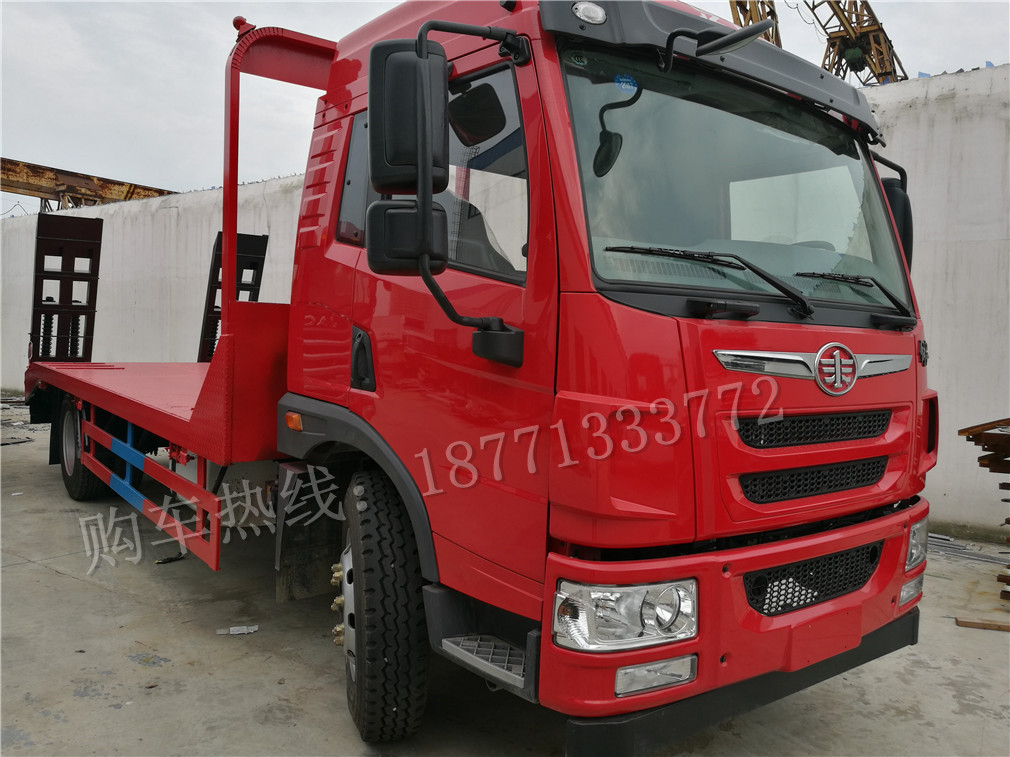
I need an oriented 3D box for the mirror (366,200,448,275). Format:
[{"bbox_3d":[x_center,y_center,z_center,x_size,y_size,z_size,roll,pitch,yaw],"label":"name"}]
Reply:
[{"bbox_3d":[-0.283,-0.399,2.232,0.219,0.204,0.112,1,3,-10],"label":"mirror"}]

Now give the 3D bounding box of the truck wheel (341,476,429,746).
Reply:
[{"bbox_3d":[-0.490,0.884,3.170,0.265,1.030,1.030,2,4,-13],"label":"truck wheel"}]

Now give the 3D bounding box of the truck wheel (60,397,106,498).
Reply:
[{"bbox_3d":[-4.000,0.607,7.517,0.275,1.040,1.040,0,4,-37],"label":"truck wheel"}]

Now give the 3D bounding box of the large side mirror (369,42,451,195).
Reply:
[{"bbox_3d":[-0.271,-0.738,2.223,0.219,0.418,0.112,1,3,-10],"label":"large side mirror"}]

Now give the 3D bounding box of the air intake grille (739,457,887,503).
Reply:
[{"bbox_3d":[1.082,0.346,2.717,0.908,0.107,0.061,0,4,-37],"label":"air intake grille"}]

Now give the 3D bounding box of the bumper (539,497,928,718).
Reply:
[{"bbox_3d":[1.036,0.718,2.780,2.162,0.464,0.265,0,4,-37],"label":"bumper"}]

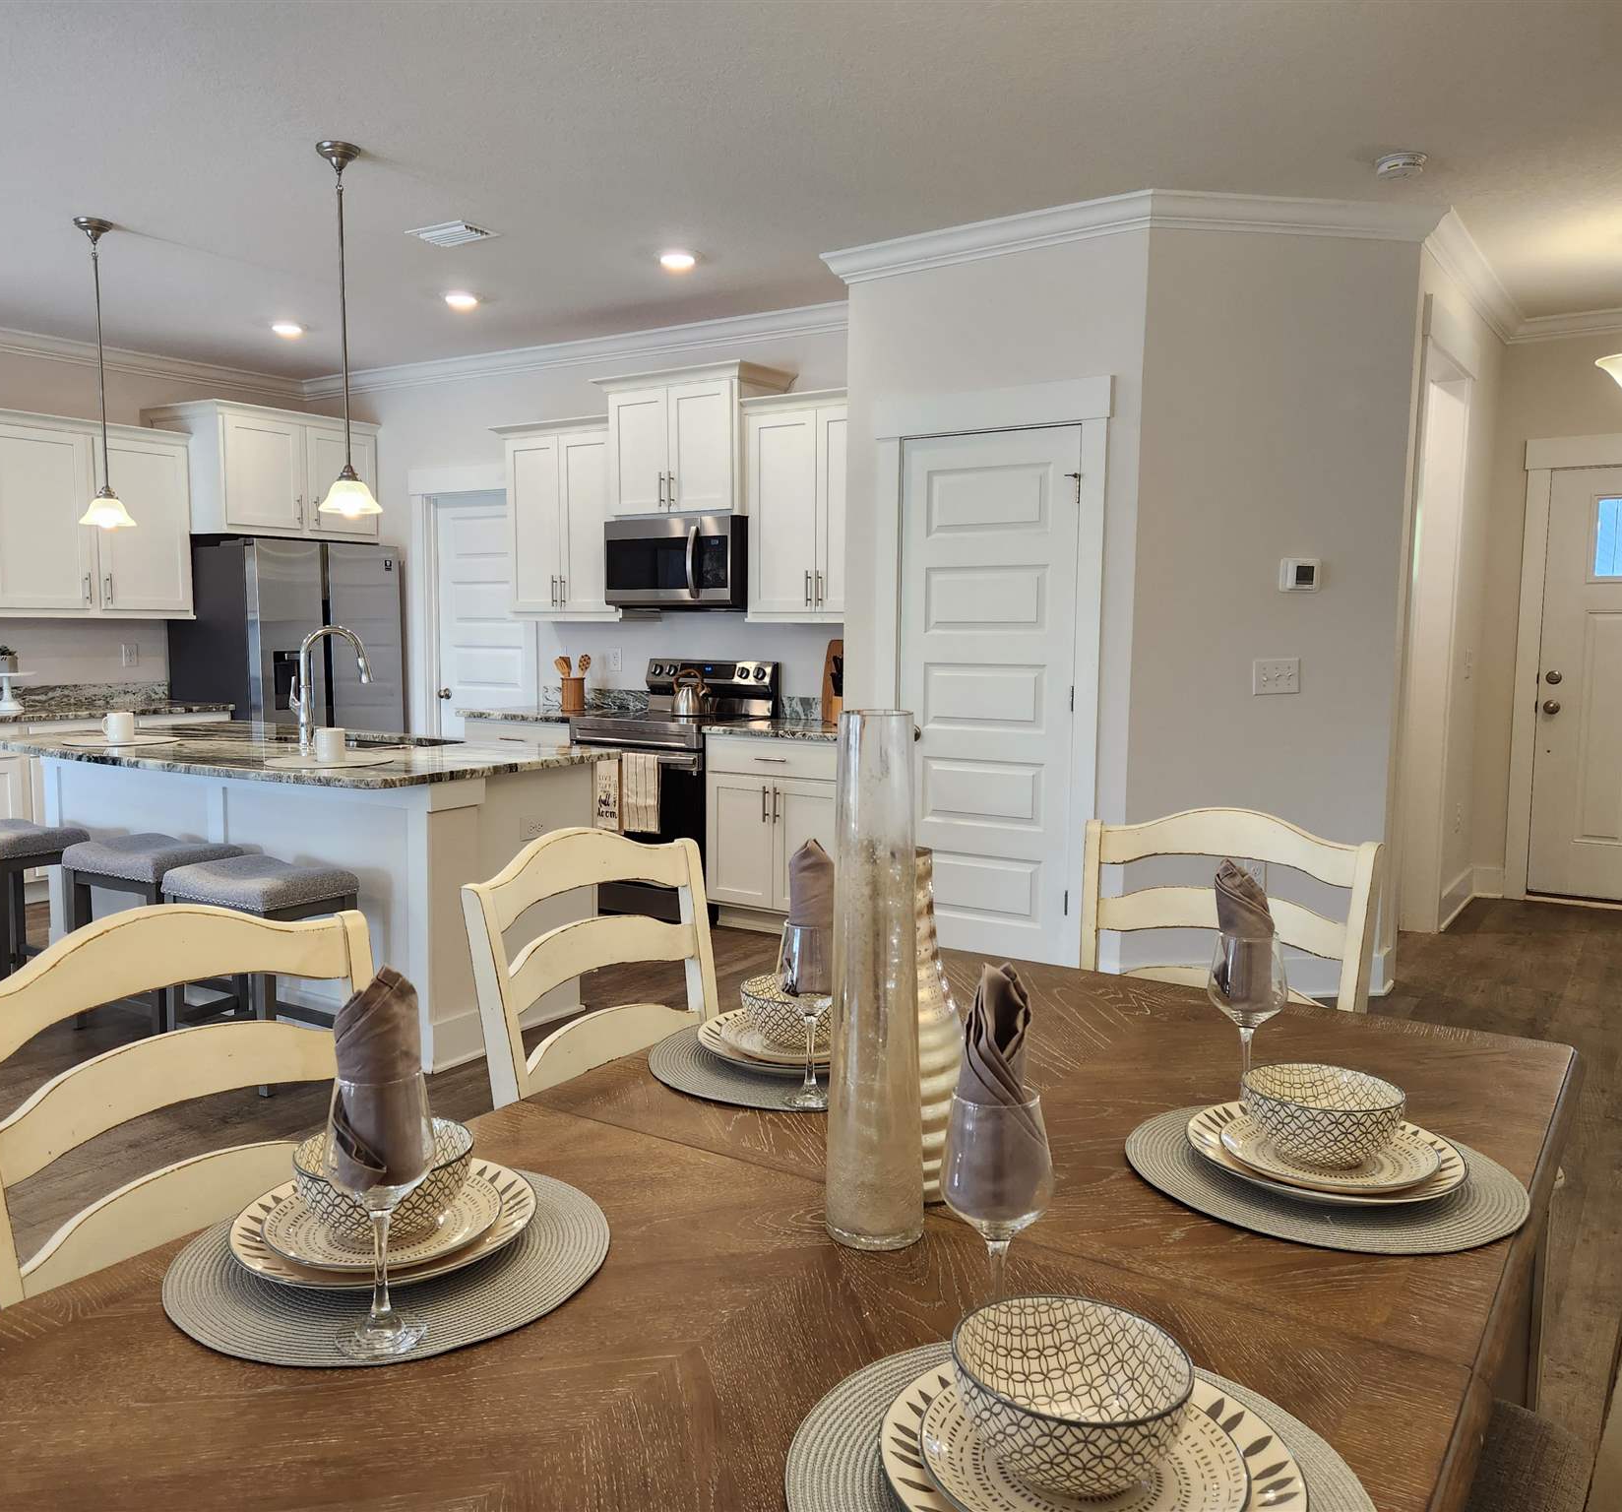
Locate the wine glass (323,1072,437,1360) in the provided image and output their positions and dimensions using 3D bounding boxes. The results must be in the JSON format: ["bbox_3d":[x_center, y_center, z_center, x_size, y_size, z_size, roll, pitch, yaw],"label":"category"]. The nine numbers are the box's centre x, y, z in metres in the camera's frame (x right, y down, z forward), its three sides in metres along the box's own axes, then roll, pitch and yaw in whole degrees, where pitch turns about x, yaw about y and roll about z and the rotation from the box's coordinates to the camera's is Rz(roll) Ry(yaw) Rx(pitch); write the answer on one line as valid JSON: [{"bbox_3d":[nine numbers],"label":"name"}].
[{"bbox_3d":[-0.342,0.360,1.065,0.085,0.217,0.085,0,6,0],"label":"wine glass"}]

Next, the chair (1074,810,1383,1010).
[{"bbox_3d":[0.557,0.625,2.135,0.510,1.020,0.590,4,7,34],"label":"chair"}]

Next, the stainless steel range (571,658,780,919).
[{"bbox_3d":[-0.634,0.141,6.316,0.765,1.170,0.670,4,7,33],"label":"stainless steel range"}]

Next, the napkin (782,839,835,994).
[{"bbox_3d":[0.002,0.187,1.522,0.058,0.180,0.063,4,7,33],"label":"napkin"}]

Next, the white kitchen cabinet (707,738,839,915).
[{"bbox_3d":[0.012,0.286,5.883,0.690,0.820,0.615,4,7,34],"label":"white kitchen cabinet"}]

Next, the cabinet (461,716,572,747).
[{"bbox_3d":[-1.255,0.223,6.744,0.732,0.870,0.610,4,7,33],"label":"cabinet"}]

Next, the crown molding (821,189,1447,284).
[{"bbox_3d":[1.049,-1.820,4.640,2.204,0.097,0.504,2,6,15],"label":"crown molding"}]

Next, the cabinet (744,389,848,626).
[{"bbox_3d":[0.095,-1.082,5.921,0.770,0.980,0.370,4,7,33],"label":"cabinet"}]

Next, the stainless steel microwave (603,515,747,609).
[{"bbox_3d":[-0.559,-0.900,6.325,0.760,0.420,0.410,4,7,34],"label":"stainless steel microwave"}]

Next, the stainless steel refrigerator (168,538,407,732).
[{"bbox_3d":[-2.935,-0.309,7.568,0.790,1.760,0.910,4,7,34],"label":"stainless steel refrigerator"}]

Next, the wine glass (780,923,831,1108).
[{"bbox_3d":[0.002,0.297,1.533,0.082,0.205,0.082,0,6,0],"label":"wine glass"}]

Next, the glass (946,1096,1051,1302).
[{"bbox_3d":[0.139,0.366,1.014,0.086,0.217,0.086,0,6,0],"label":"glass"}]

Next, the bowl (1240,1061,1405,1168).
[{"bbox_3d":[0.517,0.369,1.359,0.152,0.069,0.152,0,6,0],"label":"bowl"}]

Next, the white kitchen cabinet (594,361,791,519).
[{"bbox_3d":[-0.543,-1.420,6.189,0.870,0.635,0.440,4,7,34],"label":"white kitchen cabinet"}]

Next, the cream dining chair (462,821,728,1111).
[{"bbox_3d":[-0.110,0.642,1.864,0.590,1.040,0.490,4,7,33],"label":"cream dining chair"}]

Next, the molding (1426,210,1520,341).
[{"bbox_3d":[2.772,-1.939,5.538,0.085,0.097,2.110,4,7,33],"label":"molding"}]

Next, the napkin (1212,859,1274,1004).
[{"bbox_3d":[0.495,0.207,1.535,0.066,0.170,0.060,1,6,10],"label":"napkin"}]

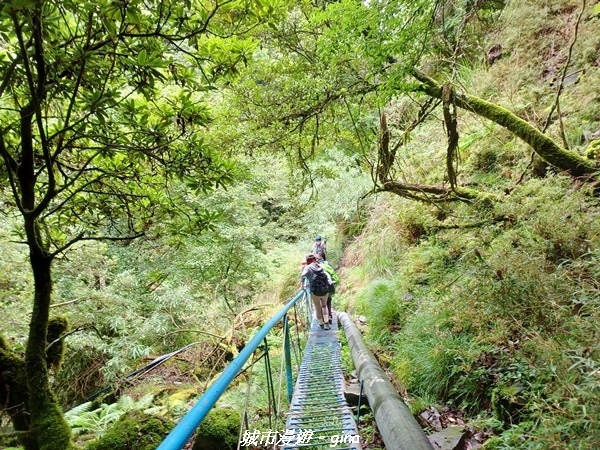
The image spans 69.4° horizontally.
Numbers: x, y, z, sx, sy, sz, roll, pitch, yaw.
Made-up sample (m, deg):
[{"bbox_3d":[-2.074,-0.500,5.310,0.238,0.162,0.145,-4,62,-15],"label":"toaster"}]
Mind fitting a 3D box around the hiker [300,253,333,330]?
[{"bbox_3d":[0.337,1.320,8.600,0.620,1.520,0.580,0,5,-5],"label":"hiker"}]

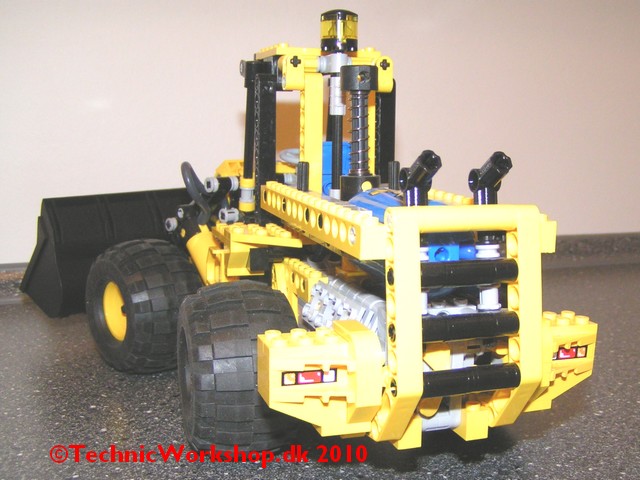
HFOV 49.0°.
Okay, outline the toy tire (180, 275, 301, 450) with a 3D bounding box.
[{"bbox_3d":[-0.032,0.048,0.266,0.039,0.065,0.065,-2,12,-17],"label":"toy tire"}]

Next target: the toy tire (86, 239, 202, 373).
[{"bbox_3d":[-0.084,0.032,0.341,0.039,0.065,0.065,-9,15,-41],"label":"toy tire"}]

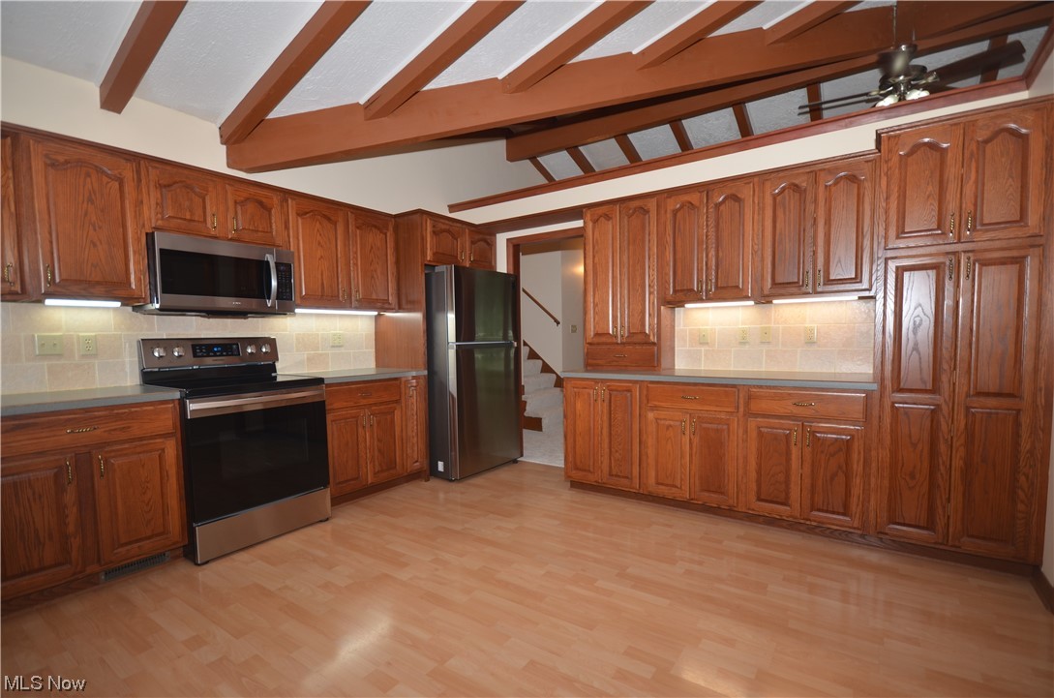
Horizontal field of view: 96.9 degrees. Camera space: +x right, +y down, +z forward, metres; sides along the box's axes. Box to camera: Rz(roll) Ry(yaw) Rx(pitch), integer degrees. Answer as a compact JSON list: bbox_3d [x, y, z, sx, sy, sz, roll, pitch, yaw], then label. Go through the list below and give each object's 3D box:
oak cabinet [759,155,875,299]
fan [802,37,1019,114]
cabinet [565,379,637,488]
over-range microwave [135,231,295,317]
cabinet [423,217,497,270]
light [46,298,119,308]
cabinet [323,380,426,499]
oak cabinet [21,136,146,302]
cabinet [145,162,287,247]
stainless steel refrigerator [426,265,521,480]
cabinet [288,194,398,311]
[{"bbox_3d":[1.810,-0.692,2.941,0.599,0.785,0.345,0,2,34],"label":"oak cabinet"},{"bbox_3d":[2.821,-2.047,3.518,1.300,0.500,1.300,1,3,36],"label":"fan"},{"bbox_3d":[0.688,0.589,3.590,0.587,0.780,0.595,0,2,34],"label":"cabinet"},{"bbox_3d":[-1.946,-0.441,2.973,0.417,0.422,0.757,1,3,36],"label":"over-range microwave"},{"bbox_3d":[-0.817,-0.911,4.337,0.637,0.375,0.898,1,3,36],"label":"cabinet"},{"bbox_3d":[-2.340,-0.228,2.464,0.085,0.030,0.293,0,2,37],"label":"light"},{"bbox_3d":[-1.342,0.608,3.645,0.632,0.763,0.905,1,3,36],"label":"cabinet"},{"bbox_3d":[-2.357,-0.629,2.485,0.317,0.777,0.468,1,3,36],"label":"oak cabinet"},{"bbox_3d":[-2.024,-0.866,3.027,0.315,0.400,0.801,0,2,37],"label":"cabinet"},{"bbox_3d":[-0.660,0.180,4.327,0.845,1.732,0.840,1,3,36],"label":"stainless steel refrigerator"},{"bbox_3d":[-1.509,-0.691,3.722,0.315,0.805,0.918,0,2,37],"label":"cabinet"}]

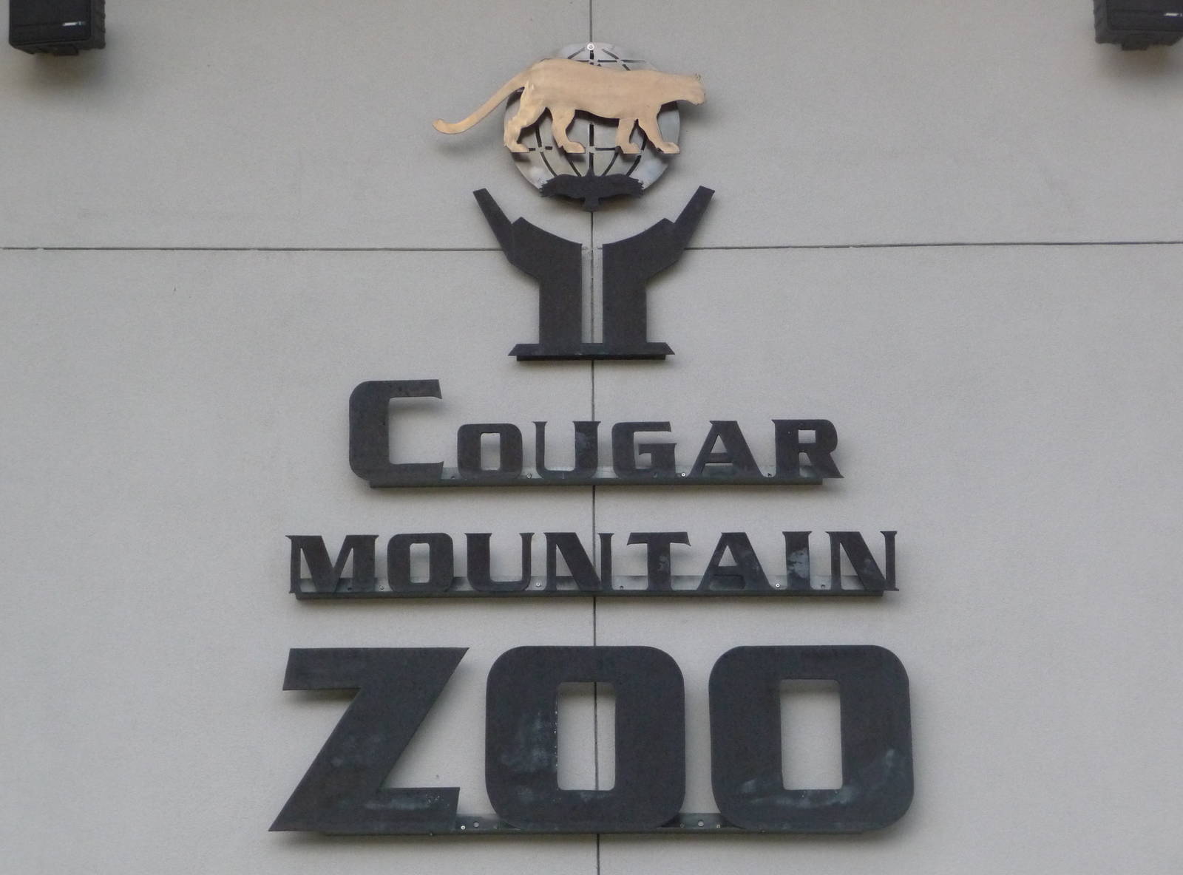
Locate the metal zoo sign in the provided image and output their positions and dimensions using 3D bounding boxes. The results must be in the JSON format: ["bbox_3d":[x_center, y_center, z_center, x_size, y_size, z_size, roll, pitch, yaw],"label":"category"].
[{"bbox_3d":[-0.004,-0.041,16.200,2.318,3.092,0.110,0,-20,0],"label":"metal zoo sign"}]

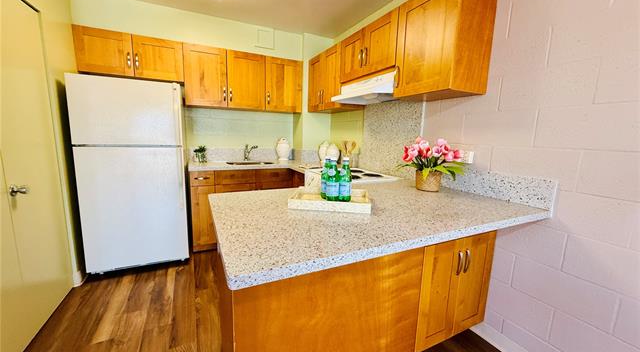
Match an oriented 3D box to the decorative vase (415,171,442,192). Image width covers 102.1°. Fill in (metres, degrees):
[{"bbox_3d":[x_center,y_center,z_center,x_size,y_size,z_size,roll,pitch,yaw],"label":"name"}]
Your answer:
[{"bbox_3d":[0.752,0.024,1.776,0.160,0.140,0.160,-3,10,-26],"label":"decorative vase"}]

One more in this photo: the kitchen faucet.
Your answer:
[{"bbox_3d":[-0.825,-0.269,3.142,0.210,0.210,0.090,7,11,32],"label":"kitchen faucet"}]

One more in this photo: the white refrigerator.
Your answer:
[{"bbox_3d":[-1.730,0.003,2.512,0.759,1.678,0.720,-3,10,-26],"label":"white refrigerator"}]

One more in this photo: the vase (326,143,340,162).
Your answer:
[{"bbox_3d":[0.155,-0.244,2.982,0.155,0.240,0.155,-3,10,-26],"label":"vase"}]

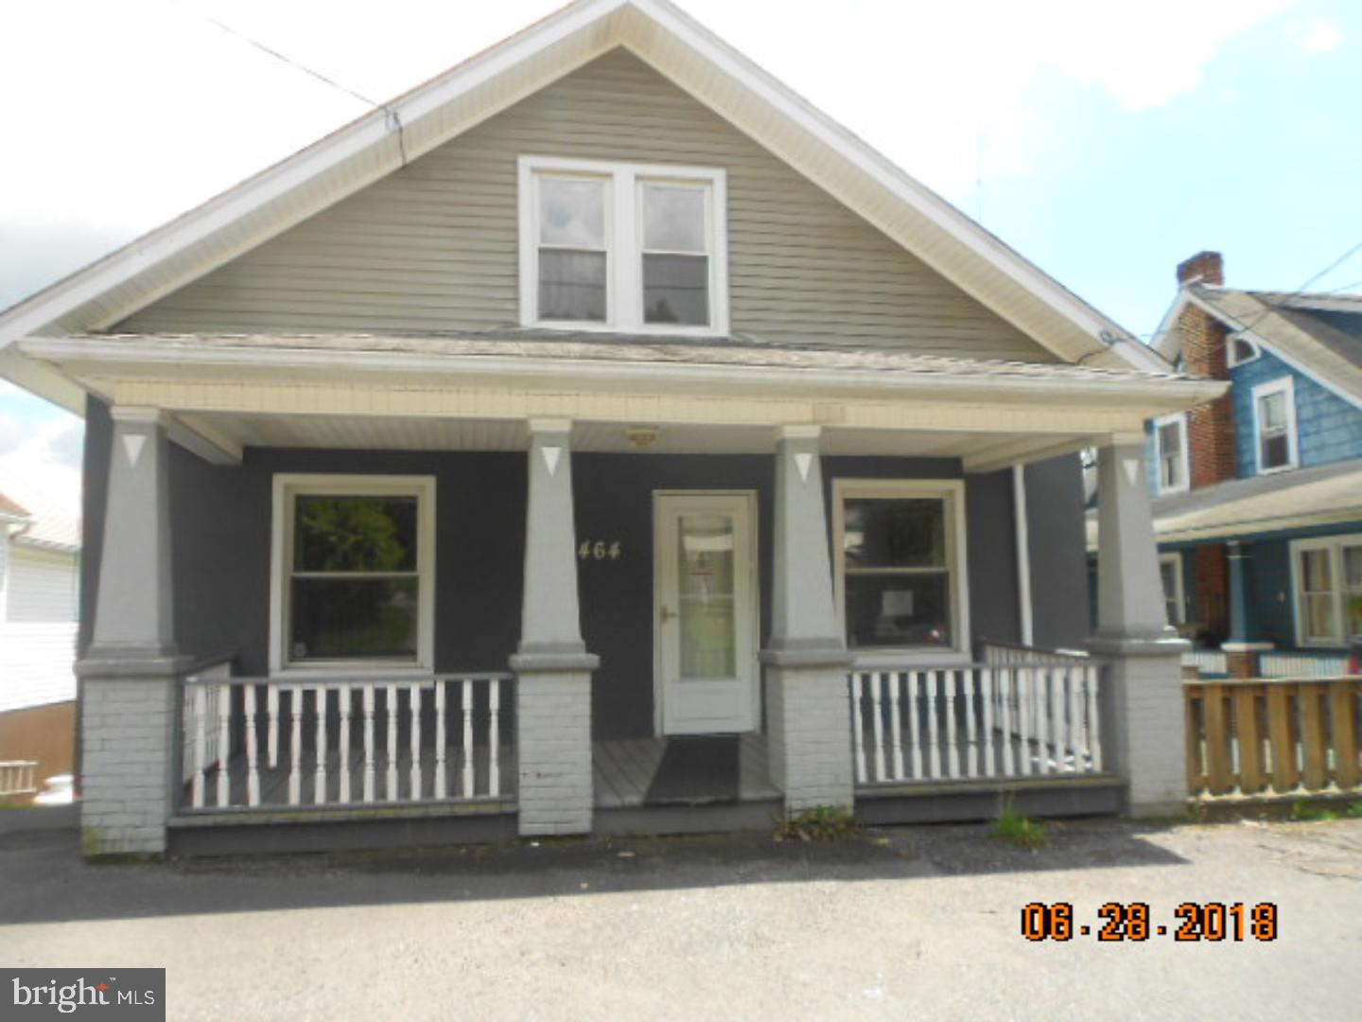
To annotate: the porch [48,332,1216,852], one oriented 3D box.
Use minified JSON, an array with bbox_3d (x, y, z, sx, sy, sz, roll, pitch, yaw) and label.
[{"bbox_3d":[-0.171,0.328,7.301,7.200,3.348,2.729,0,-5,-11],"label":"porch"}]

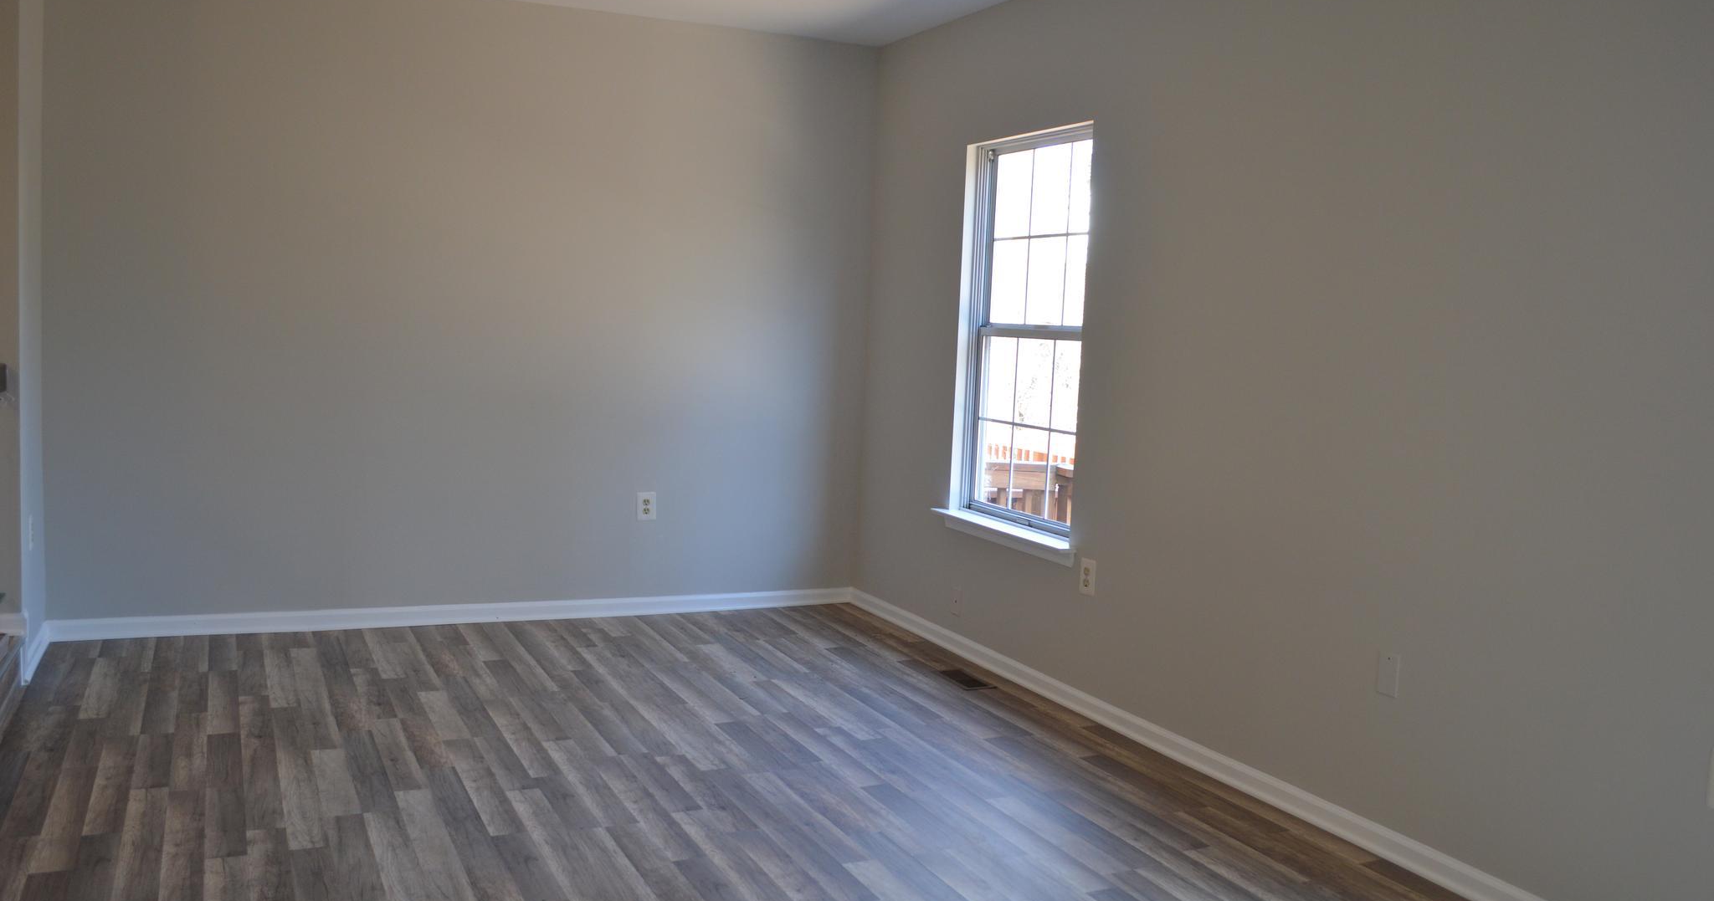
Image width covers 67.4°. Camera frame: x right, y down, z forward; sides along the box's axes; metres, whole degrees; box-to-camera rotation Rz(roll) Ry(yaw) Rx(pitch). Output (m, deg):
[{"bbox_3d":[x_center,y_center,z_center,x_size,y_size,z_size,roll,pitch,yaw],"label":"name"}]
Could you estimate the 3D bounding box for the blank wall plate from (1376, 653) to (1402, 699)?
[{"bbox_3d":[1.284,0.543,3.107,0.007,0.108,0.067,0,6,-26],"label":"blank wall plate"}]

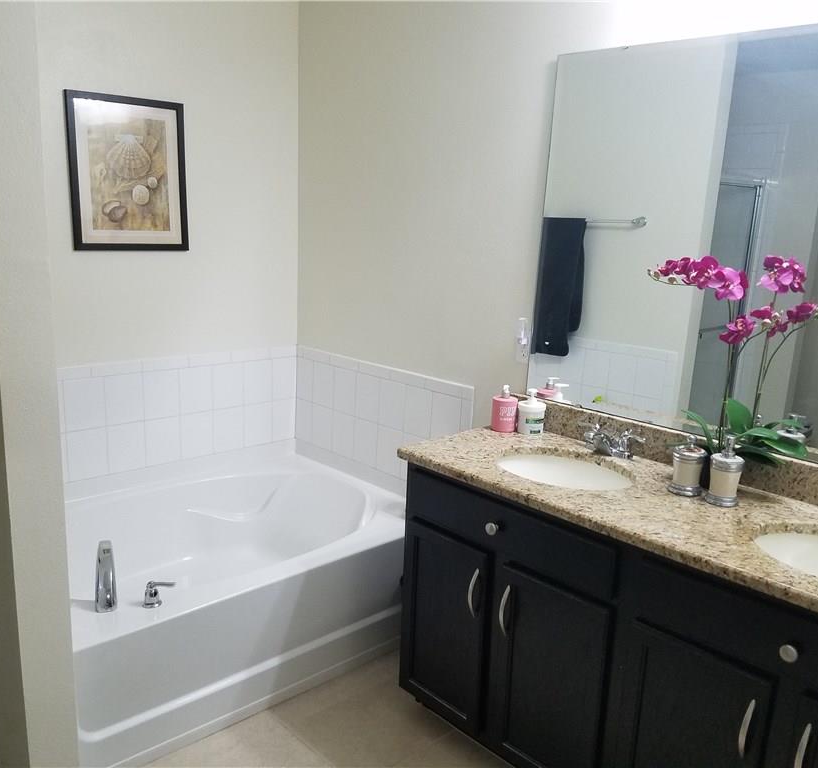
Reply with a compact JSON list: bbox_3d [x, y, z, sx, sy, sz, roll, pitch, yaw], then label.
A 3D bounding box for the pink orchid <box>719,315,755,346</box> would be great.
[{"bbox_3d":[0.846,-0.138,1.980,0.083,0.074,0.060,7,13,23],"label":"pink orchid"}]

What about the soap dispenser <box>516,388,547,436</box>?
[{"bbox_3d":[0.410,0.091,2.572,0.092,0.148,0.092,4,12,9],"label":"soap dispenser"}]

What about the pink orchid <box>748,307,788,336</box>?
[{"bbox_3d":[0.914,-0.159,1.950,0.090,0.068,0.060,8,13,24],"label":"pink orchid"}]

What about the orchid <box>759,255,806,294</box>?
[{"bbox_3d":[0.971,-0.285,2.000,0.108,0.092,0.070,8,13,25],"label":"orchid"}]

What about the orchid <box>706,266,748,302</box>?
[{"bbox_3d":[0.798,-0.251,1.920,0.096,0.078,0.060,7,13,22],"label":"orchid"}]

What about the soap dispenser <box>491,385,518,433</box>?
[{"bbox_3d":[0.325,0.081,2.589,0.084,0.154,0.084,5,12,13],"label":"soap dispenser"}]

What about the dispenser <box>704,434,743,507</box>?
[{"bbox_3d":[0.818,0.219,1.981,0.081,0.175,0.084,8,13,23],"label":"dispenser"}]

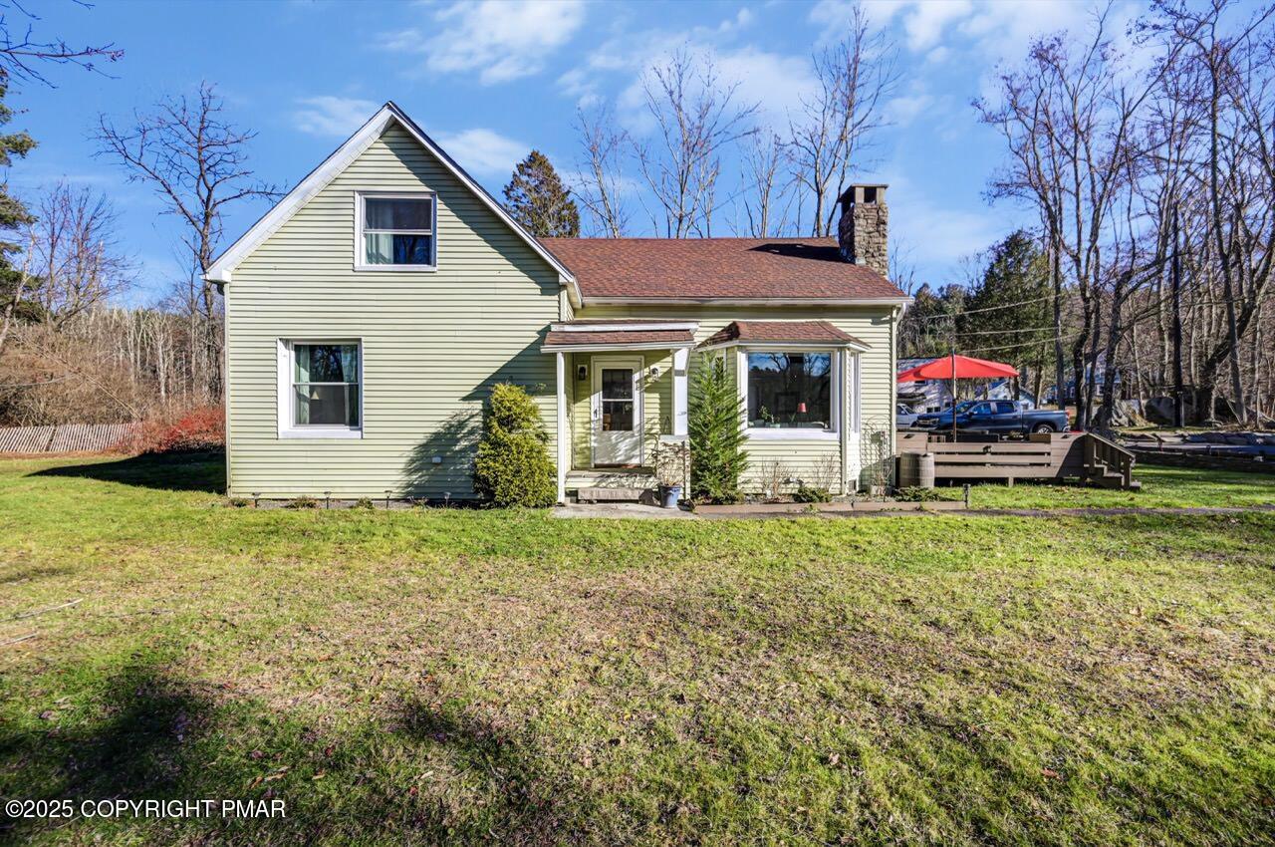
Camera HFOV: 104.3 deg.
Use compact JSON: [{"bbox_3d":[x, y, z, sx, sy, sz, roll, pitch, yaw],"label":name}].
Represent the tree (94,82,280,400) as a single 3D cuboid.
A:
[{"bbox_3d":[-21.980,-7.900,24.200,9.000,17.600,8.500,0,0,0],"label":"tree"}]

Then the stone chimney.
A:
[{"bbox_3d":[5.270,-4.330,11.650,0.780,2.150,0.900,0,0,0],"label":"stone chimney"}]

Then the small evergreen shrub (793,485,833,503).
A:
[{"bbox_3d":[3.090,1.245,8.750,0.640,0.320,0.520,0,1,-1],"label":"small evergreen shrub"}]

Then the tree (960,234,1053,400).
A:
[{"bbox_3d":[25.880,-7.600,35.000,5.600,12.000,5.600,0,1,-1],"label":"tree"}]

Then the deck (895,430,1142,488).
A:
[{"bbox_3d":[7.750,0.770,11.750,5.300,1.150,3.000,0,0,0],"label":"deck"}]

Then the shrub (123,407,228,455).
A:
[{"bbox_3d":[-16.900,0.240,18.300,3.200,1.800,2.200,0,1,-1],"label":"shrub"}]

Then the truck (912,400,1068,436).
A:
[{"bbox_3d":[16.500,-0.100,23.300,5.850,1.920,2.050,0,0,0],"label":"truck"}]

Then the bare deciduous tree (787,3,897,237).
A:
[{"bbox_3d":[11.100,-11.000,27.000,6.200,23.400,6.200,0,0,0],"label":"bare deciduous tree"}]

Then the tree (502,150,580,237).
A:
[{"bbox_3d":[-5.100,-6.600,26.000,5.600,14.800,5.600,0,0,0],"label":"tree"}]

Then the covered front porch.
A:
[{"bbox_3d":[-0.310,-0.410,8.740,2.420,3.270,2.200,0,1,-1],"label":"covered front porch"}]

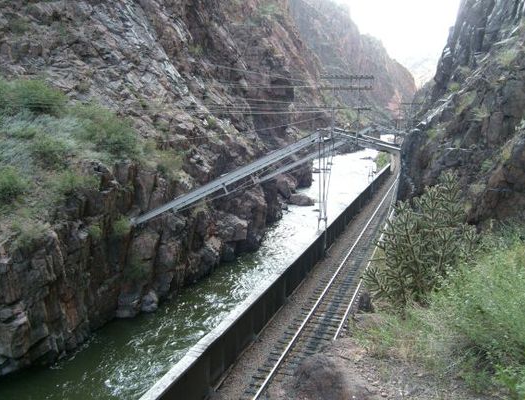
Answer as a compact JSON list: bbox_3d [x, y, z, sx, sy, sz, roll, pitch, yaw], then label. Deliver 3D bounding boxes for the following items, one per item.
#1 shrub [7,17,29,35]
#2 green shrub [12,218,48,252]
[{"bbox_3d":[-25.909,-18.454,57.000,2.330,1.810,1.980,0,8,0],"label":"shrub"},{"bbox_3d":[-13.833,2.108,32.000,2.260,1.920,1.920,0,8,0],"label":"green shrub"}]

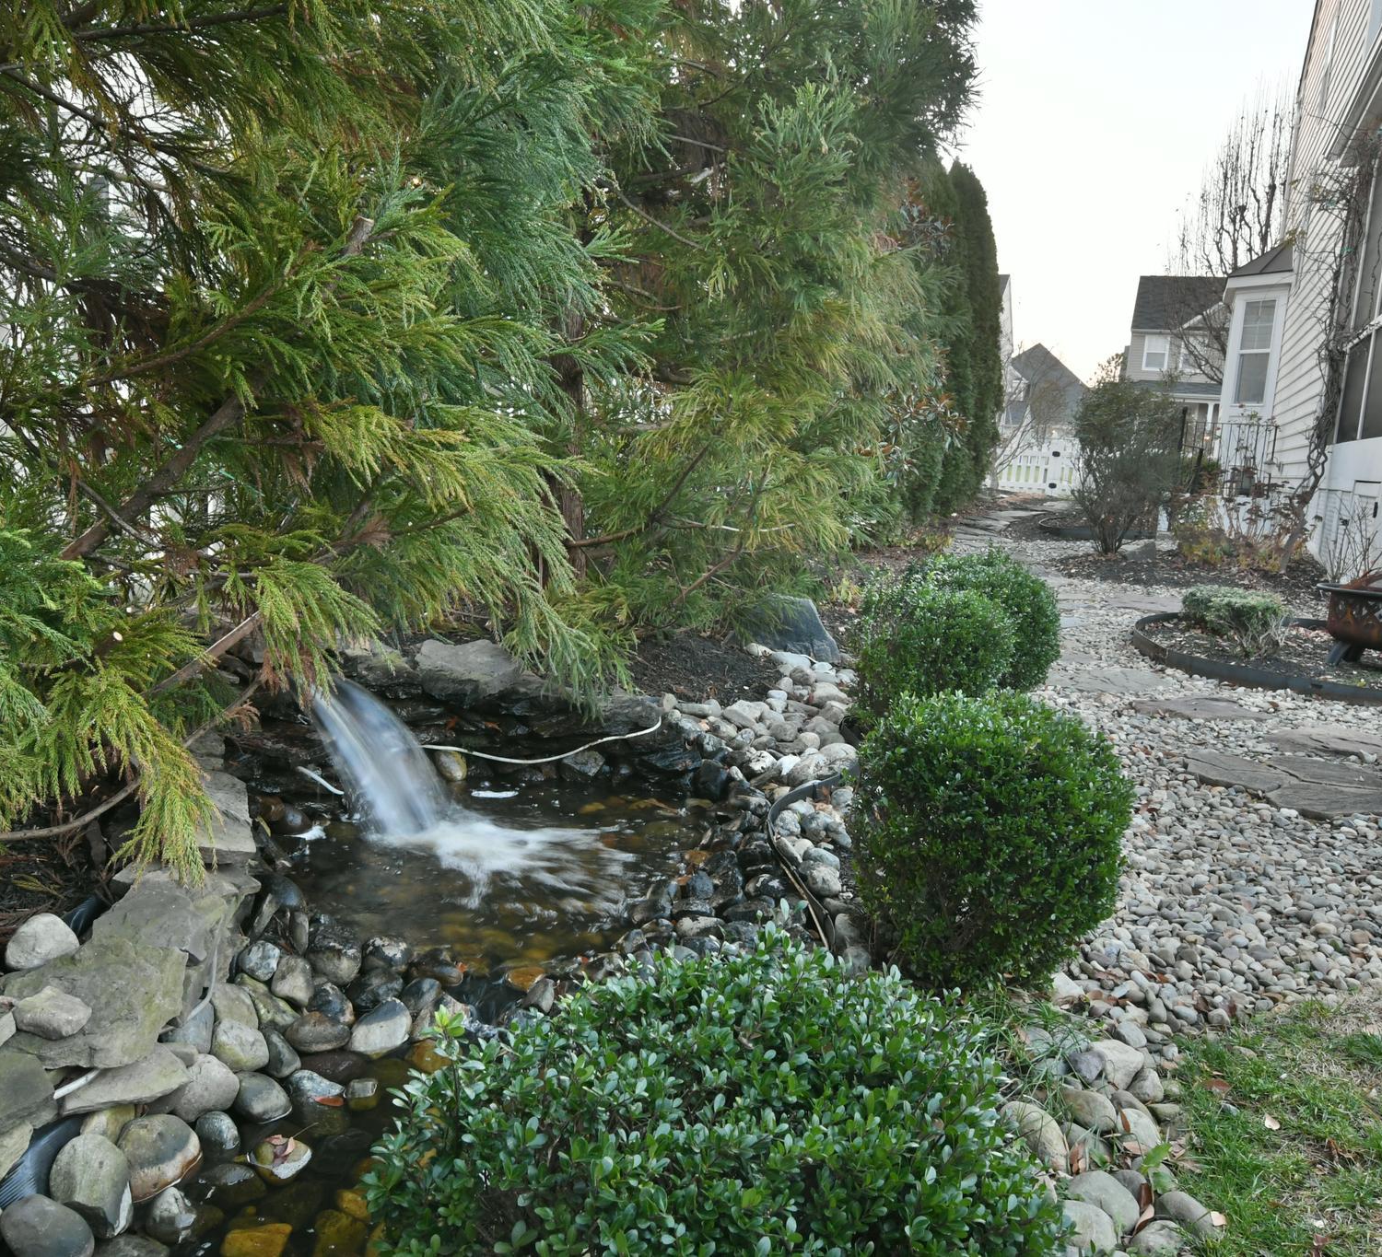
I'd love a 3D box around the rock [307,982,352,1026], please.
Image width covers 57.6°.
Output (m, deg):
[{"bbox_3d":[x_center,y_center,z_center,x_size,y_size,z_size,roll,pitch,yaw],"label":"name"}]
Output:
[{"bbox_3d":[-0.917,0.963,3.215,0.115,0.105,0.140,0,9,-16],"label":"rock"}]

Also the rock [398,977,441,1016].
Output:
[{"bbox_3d":[-0.718,0.991,3.347,0.116,0.109,0.146,0,9,-12],"label":"rock"}]

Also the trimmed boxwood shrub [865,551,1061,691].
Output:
[{"bbox_3d":[1.283,0.055,5.900,0.950,0.720,0.950,4,9,12],"label":"trimmed boxwood shrub"}]

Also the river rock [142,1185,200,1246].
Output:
[{"bbox_3d":[-0.896,1.011,2.162,0.099,0.094,0.096,0,9,-20],"label":"river rock"}]

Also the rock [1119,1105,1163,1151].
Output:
[{"bbox_3d":[0.904,1.010,2.525,0.090,0.086,0.115,5,9,22],"label":"rock"}]

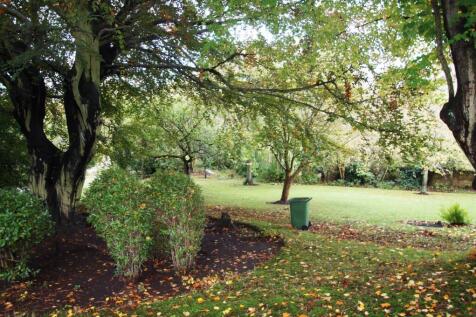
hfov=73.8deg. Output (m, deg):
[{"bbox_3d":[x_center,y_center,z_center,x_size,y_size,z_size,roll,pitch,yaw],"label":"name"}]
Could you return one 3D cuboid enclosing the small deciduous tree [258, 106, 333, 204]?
[{"bbox_3d":[3.354,-0.233,18.500,4.200,5.700,3.900,0,-2,0],"label":"small deciduous tree"}]

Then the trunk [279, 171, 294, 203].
[{"bbox_3d":[2.858,1.674,18.500,0.800,1.950,0.500,0,-2,0],"label":"trunk"}]

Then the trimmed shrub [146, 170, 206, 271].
[{"bbox_3d":[-1.143,1.134,5.800,1.050,1.820,1.050,0,-2,0],"label":"trimmed shrub"}]

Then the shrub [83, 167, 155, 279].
[{"bbox_3d":[-2.129,1.104,5.650,1.150,1.880,1.150,0,-2,0],"label":"shrub"}]

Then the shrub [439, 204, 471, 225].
[{"bbox_3d":[7.817,2.013,11.400,0.930,0.700,0.900,0,-2,0],"label":"shrub"}]

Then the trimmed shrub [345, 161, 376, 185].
[{"bbox_3d":[13.517,1.545,35.000,3.500,2.700,2.600,0,-2,0],"label":"trimmed shrub"}]

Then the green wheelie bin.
[{"bbox_3d":[2.098,1.863,10.650,0.680,1.070,0.560,-1,-2,26],"label":"green wheelie bin"}]

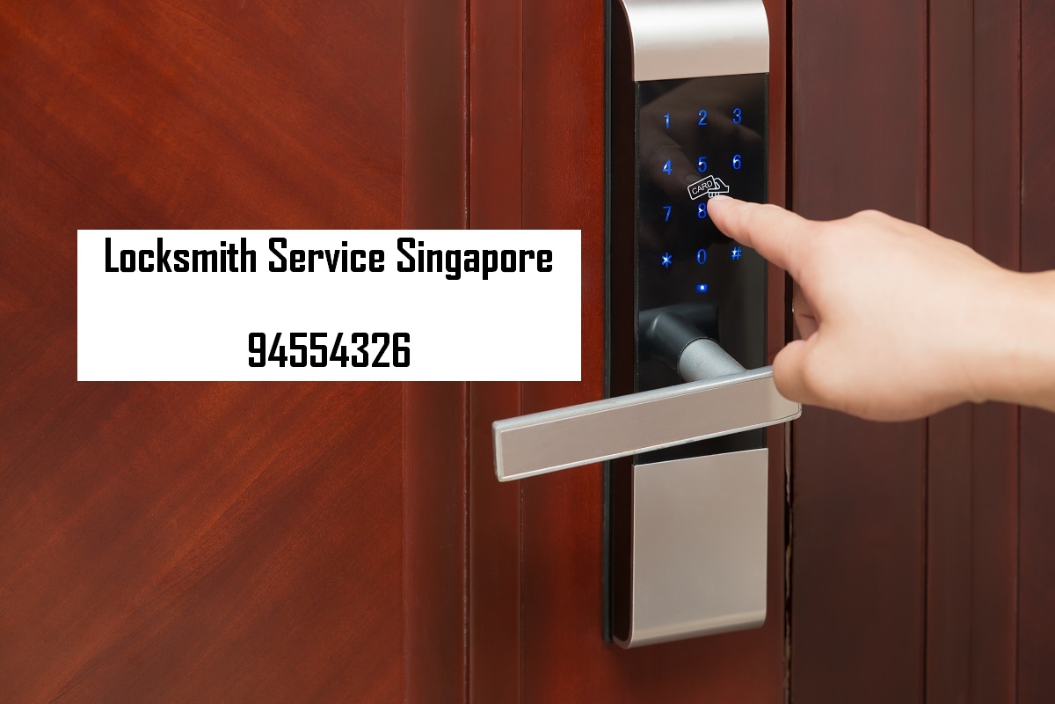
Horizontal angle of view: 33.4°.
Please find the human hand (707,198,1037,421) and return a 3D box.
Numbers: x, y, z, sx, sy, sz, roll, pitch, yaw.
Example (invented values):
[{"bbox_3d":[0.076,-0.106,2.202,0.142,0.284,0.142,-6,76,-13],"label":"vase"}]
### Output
[{"bbox_3d":[0.149,-0.019,0.745,0.085,0.085,0.172,-11,21,-42],"label":"human hand"}]

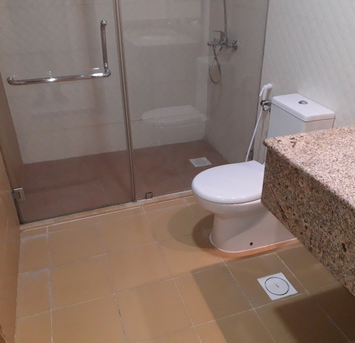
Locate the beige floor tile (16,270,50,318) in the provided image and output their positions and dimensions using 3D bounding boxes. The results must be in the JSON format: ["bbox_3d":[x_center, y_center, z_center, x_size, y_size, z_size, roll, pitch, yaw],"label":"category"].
[{"bbox_3d":[-0.715,0.604,1.785,0.154,0.013,0.302,-10,31,-16],"label":"beige floor tile"}]

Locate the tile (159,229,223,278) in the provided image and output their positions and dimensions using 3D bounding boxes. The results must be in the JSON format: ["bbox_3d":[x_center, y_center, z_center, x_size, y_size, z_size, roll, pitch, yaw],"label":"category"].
[{"bbox_3d":[0.074,0.467,2.011,0.302,0.013,0.302,-10,31,-16],"label":"tile"}]

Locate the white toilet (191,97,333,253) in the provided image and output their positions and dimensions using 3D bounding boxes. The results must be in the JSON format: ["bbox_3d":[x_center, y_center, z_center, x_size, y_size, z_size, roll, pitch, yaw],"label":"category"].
[{"bbox_3d":[0.397,0.042,1.943,0.667,0.788,0.347,-10,31,-16],"label":"white toilet"}]

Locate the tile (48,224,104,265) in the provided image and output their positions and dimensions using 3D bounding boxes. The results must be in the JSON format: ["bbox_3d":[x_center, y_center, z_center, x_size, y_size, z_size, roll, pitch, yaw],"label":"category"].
[{"bbox_3d":[-0.595,0.427,2.097,0.302,0.013,0.302,-10,31,-16],"label":"tile"}]

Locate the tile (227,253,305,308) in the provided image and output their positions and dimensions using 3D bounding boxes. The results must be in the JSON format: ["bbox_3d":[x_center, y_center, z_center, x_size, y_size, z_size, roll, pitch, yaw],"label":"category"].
[{"bbox_3d":[0.456,0.558,1.844,0.302,0.013,0.302,-10,31,-16],"label":"tile"}]

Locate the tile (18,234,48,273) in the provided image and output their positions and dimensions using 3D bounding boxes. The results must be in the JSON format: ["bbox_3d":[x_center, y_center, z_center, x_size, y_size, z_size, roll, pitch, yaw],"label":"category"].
[{"bbox_3d":[-0.811,0.464,2.035,0.154,0.013,0.302,-10,31,-16],"label":"tile"}]

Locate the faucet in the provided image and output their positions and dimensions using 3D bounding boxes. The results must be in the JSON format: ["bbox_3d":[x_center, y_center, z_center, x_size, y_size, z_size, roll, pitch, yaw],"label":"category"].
[{"bbox_3d":[0.306,-0.934,2.564,0.163,0.127,0.205,-10,31,-16],"label":"faucet"}]

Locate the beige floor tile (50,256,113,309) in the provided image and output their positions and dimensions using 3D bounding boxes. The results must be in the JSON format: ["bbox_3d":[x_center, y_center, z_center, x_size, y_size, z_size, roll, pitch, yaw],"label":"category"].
[{"bbox_3d":[-0.499,0.567,1.847,0.302,0.013,0.302,-10,31,-16],"label":"beige floor tile"}]

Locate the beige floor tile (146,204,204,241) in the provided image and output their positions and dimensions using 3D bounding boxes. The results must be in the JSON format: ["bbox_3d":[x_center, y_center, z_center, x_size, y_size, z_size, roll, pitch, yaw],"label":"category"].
[{"bbox_3d":[-0.022,0.327,2.261,0.302,0.013,0.302,-10,31,-16],"label":"beige floor tile"}]

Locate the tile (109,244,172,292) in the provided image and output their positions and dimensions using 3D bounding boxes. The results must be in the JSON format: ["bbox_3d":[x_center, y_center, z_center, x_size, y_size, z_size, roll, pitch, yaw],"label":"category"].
[{"bbox_3d":[-0.212,0.517,1.929,0.302,0.013,0.302,-10,31,-16],"label":"tile"}]

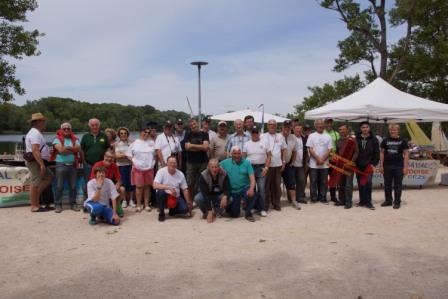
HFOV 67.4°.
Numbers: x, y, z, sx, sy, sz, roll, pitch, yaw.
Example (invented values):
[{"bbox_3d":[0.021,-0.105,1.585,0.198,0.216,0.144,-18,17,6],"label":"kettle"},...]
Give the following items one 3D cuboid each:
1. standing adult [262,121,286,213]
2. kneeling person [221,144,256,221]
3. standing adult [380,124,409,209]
[{"bbox_3d":[0.960,0.295,6.450,0.540,1.730,0.380,0,4,0],"label":"standing adult"},{"bbox_3d":[0.267,0.590,6.190,0.640,1.280,0.750,0,3,0],"label":"kneeling person"},{"bbox_3d":[3.348,0.321,6.581,0.560,1.660,0.360,1,4,11],"label":"standing adult"}]

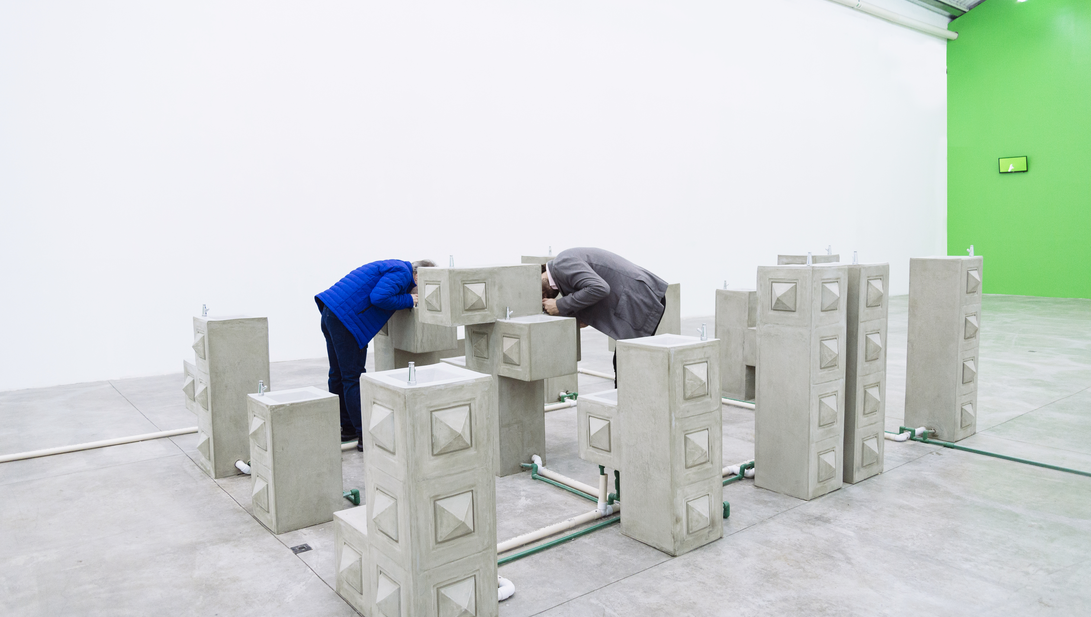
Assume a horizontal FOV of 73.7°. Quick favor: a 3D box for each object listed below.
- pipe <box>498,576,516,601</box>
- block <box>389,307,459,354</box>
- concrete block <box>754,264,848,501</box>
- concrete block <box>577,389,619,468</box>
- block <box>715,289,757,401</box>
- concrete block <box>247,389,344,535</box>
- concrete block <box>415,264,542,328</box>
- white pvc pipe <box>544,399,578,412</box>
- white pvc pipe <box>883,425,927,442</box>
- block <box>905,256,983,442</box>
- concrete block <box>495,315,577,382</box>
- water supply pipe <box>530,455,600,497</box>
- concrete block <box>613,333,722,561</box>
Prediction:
[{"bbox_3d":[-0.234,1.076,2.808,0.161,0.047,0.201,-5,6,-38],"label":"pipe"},{"bbox_3d":[-0.826,0.130,5.015,0.326,0.301,0.326,-5,6,-38],"label":"block"},{"bbox_3d":[1.374,0.373,3.918,0.327,1.206,0.325,-5,6,-38],"label":"concrete block"},{"bbox_3d":[0.374,0.581,3.576,0.346,0.306,0.293,-4,6,-38],"label":"concrete block"},{"bbox_3d":[1.730,0.301,6.369,0.326,0.911,0.326,-5,6,-38],"label":"block"},{"bbox_3d":[-1.246,0.739,3.635,0.329,0.619,0.335,-5,6,-38],"label":"concrete block"},{"bbox_3d":[-0.388,-0.087,4.346,0.658,0.313,0.372,-4,6,-38],"label":"concrete block"},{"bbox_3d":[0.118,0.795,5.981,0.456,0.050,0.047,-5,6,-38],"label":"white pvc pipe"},{"bbox_3d":[2.496,0.855,5.053,0.306,0.073,0.180,-4,6,-38],"label":"white pvc pipe"},{"bbox_3d":[2.717,0.259,4.967,0.330,1.204,0.327,-5,6,-38],"label":"block"},{"bbox_3d":[-0.049,0.217,4.092,0.324,0.301,0.319,-5,6,-38],"label":"concrete block"},{"bbox_3d":[0.131,0.951,4.156,0.088,0.093,0.665,-4,6,-38],"label":"water supply pipe"},{"bbox_3d":[0.565,0.593,3.305,0.325,0.903,0.323,-5,6,-38],"label":"concrete block"}]

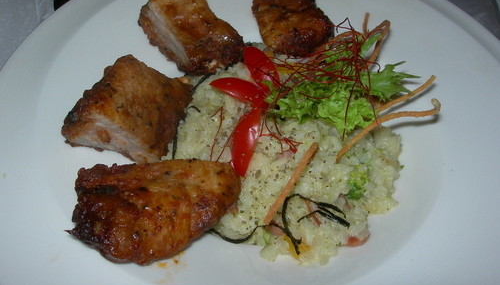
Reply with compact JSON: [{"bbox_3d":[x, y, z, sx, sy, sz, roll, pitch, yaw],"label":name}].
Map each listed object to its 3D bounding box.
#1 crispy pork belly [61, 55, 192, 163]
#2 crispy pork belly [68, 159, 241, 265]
[{"bbox_3d":[-0.061,-0.018,0.284,0.047,0.020,0.051,22,54,13],"label":"crispy pork belly"},{"bbox_3d":[-0.041,0.029,0.249,0.074,0.020,0.044,-5,53,-7],"label":"crispy pork belly"}]

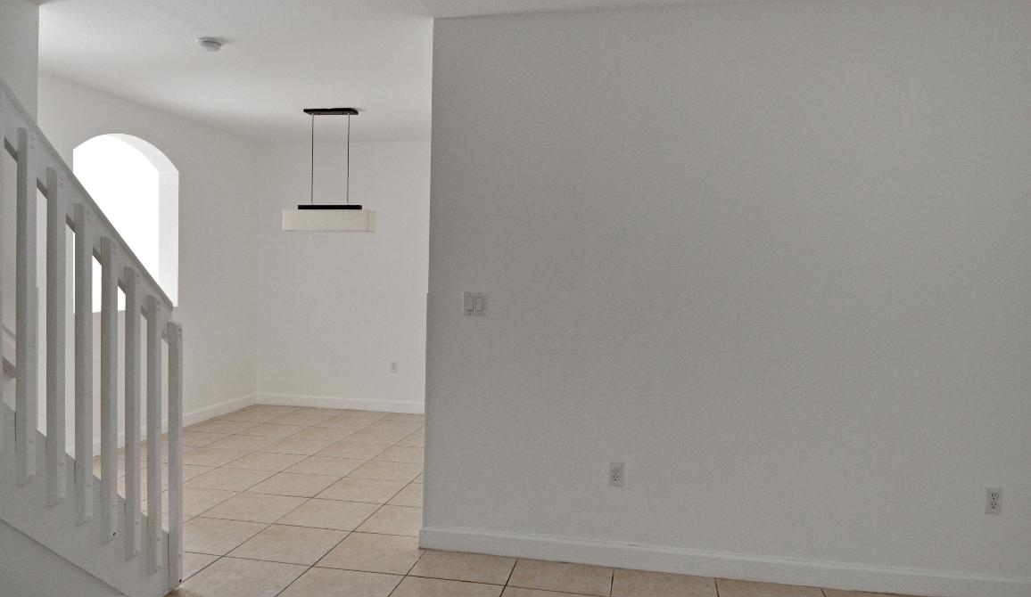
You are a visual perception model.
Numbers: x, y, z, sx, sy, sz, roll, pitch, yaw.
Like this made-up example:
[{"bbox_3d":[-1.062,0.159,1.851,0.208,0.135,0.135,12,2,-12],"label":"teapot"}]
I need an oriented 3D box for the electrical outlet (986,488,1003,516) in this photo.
[{"bbox_3d":[2.088,0.888,2.997,0.071,0.115,0.007,2,1,10],"label":"electrical outlet"}]

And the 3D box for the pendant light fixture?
[{"bbox_3d":[-1.492,-1.027,5.526,0.715,0.946,0.190,2,1,10],"label":"pendant light fixture"}]

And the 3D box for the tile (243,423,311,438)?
[{"bbox_3d":[-2.057,1.138,5.853,0.455,0.012,0.446,2,2,11],"label":"tile"}]

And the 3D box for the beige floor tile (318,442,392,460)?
[{"bbox_3d":[-1.258,1.189,5.331,0.453,0.010,0.453,2,1,10],"label":"beige floor tile"}]

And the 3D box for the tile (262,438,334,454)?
[{"bbox_3d":[-1.708,1.175,5.410,0.453,0.010,0.453,2,1,10],"label":"tile"}]

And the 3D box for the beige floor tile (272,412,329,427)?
[{"bbox_3d":[-1.975,1.125,6.285,0.455,0.012,0.446,2,2,11],"label":"beige floor tile"}]

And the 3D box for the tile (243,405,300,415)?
[{"bbox_3d":[-2.373,1.122,6.898,0.453,0.010,0.412,2,1,10],"label":"tile"}]

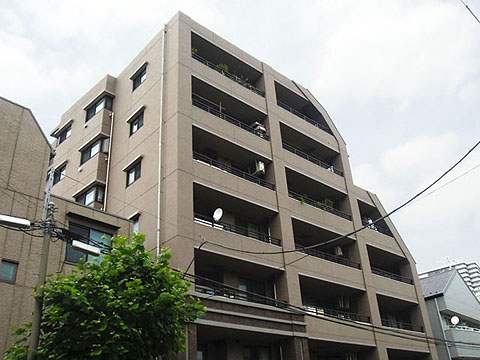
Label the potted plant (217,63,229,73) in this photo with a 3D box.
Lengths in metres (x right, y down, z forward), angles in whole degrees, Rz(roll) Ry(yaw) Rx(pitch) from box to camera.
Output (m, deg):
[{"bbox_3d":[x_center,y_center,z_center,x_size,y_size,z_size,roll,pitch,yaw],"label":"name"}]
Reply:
[{"bbox_3d":[-0.996,-6.007,22.290,0.500,0.500,0.450,21,-37,-38],"label":"potted plant"}]

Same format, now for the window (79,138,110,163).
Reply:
[{"bbox_3d":[-8.107,-1.503,23.133,0.454,0.965,2.219,21,-37,-38],"label":"window"}]

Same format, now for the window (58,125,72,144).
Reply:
[{"bbox_3d":[-11.144,-2.901,26.631,0.169,0.752,1.786,21,-37,-38],"label":"window"}]

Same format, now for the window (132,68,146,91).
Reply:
[{"bbox_3d":[-5.524,-5.573,22.875,0.180,0.900,1.400,21,-37,-38],"label":"window"}]

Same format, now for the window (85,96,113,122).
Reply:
[{"bbox_3d":[-8.317,-4.016,24.506,0.454,0.917,2.220,21,-37,-38],"label":"window"}]

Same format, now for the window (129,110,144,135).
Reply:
[{"bbox_3d":[-5.330,-2.947,21.469,0.180,0.930,1.370,21,-37,-38],"label":"window"}]

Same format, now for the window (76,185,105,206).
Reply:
[{"bbox_3d":[-7.874,1.107,21.687,0.454,0.965,2.268,21,-37,-38],"label":"window"}]

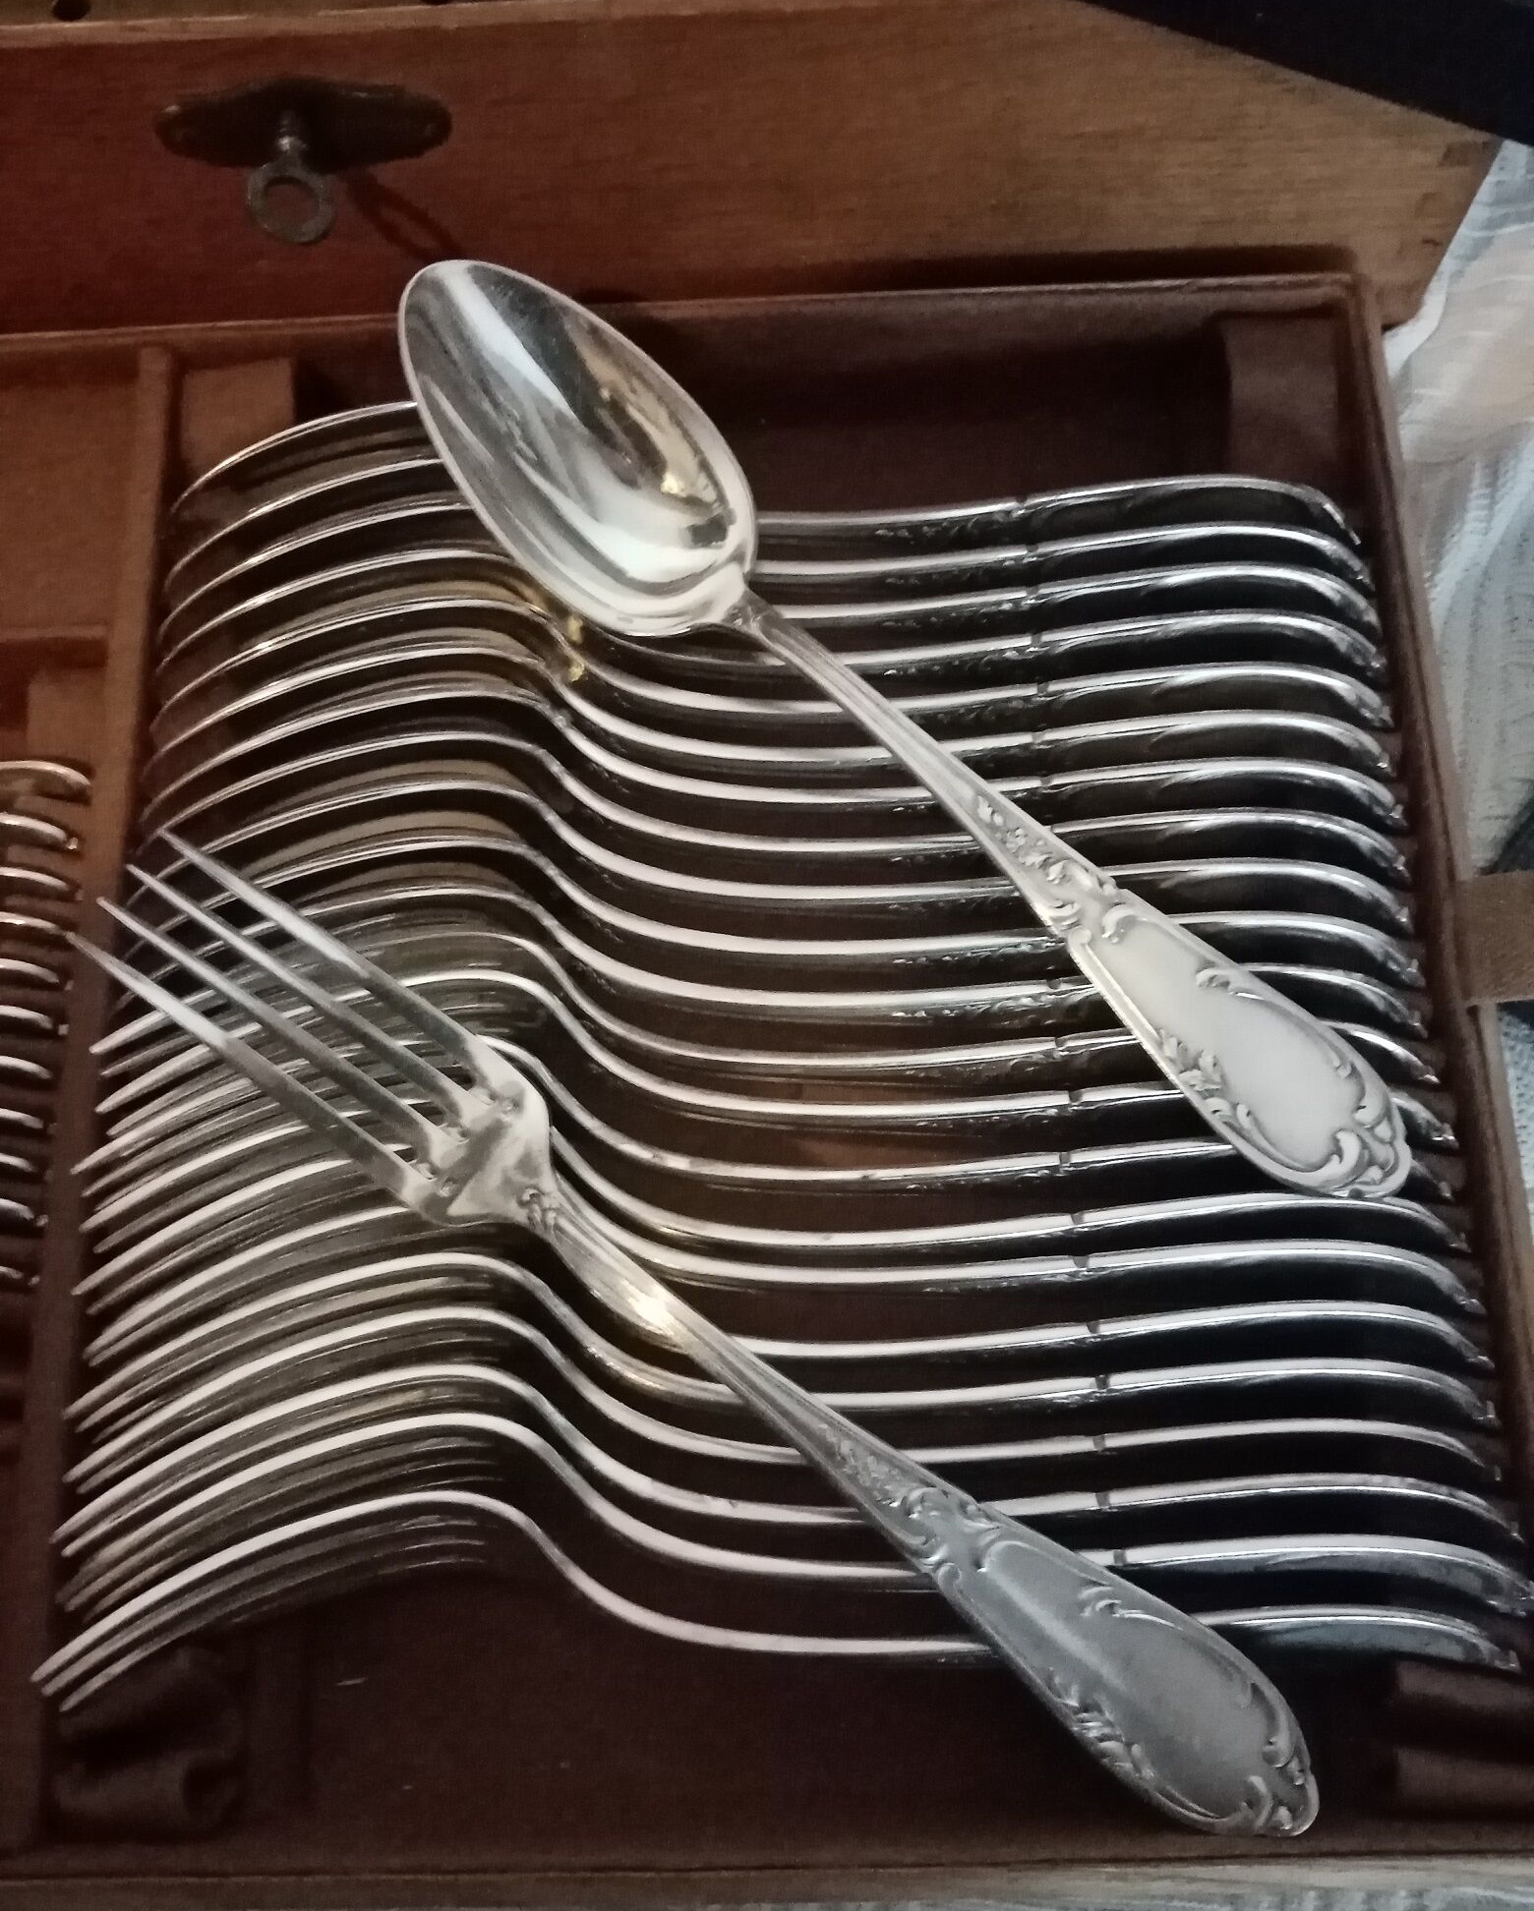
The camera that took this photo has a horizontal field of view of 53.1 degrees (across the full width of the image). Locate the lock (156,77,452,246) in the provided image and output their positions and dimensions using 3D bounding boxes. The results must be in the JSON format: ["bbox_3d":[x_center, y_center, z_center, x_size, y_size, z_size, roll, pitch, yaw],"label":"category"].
[{"bbox_3d":[-0.076,-0.127,0.251,0.049,0.019,0.021,-2,73,2],"label":"lock"}]

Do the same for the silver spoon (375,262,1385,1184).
[{"bbox_3d":[0.017,-0.037,0.248,0.210,0.025,0.043,44,80,7],"label":"silver spoon"}]

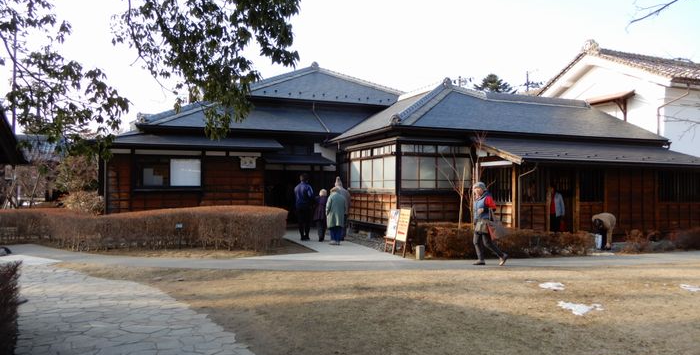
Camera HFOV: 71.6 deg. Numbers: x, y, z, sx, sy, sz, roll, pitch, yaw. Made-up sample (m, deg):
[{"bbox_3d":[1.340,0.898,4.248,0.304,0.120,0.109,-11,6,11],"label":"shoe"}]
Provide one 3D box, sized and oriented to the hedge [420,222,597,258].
[{"bbox_3d":[3.382,1.363,10.625,3.750,0.630,0.900,1,-1,-10],"label":"hedge"}]

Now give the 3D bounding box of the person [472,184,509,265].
[{"bbox_3d":[2.635,0.873,9.133,0.620,1.550,0.460,1,-1,-13],"label":"person"}]

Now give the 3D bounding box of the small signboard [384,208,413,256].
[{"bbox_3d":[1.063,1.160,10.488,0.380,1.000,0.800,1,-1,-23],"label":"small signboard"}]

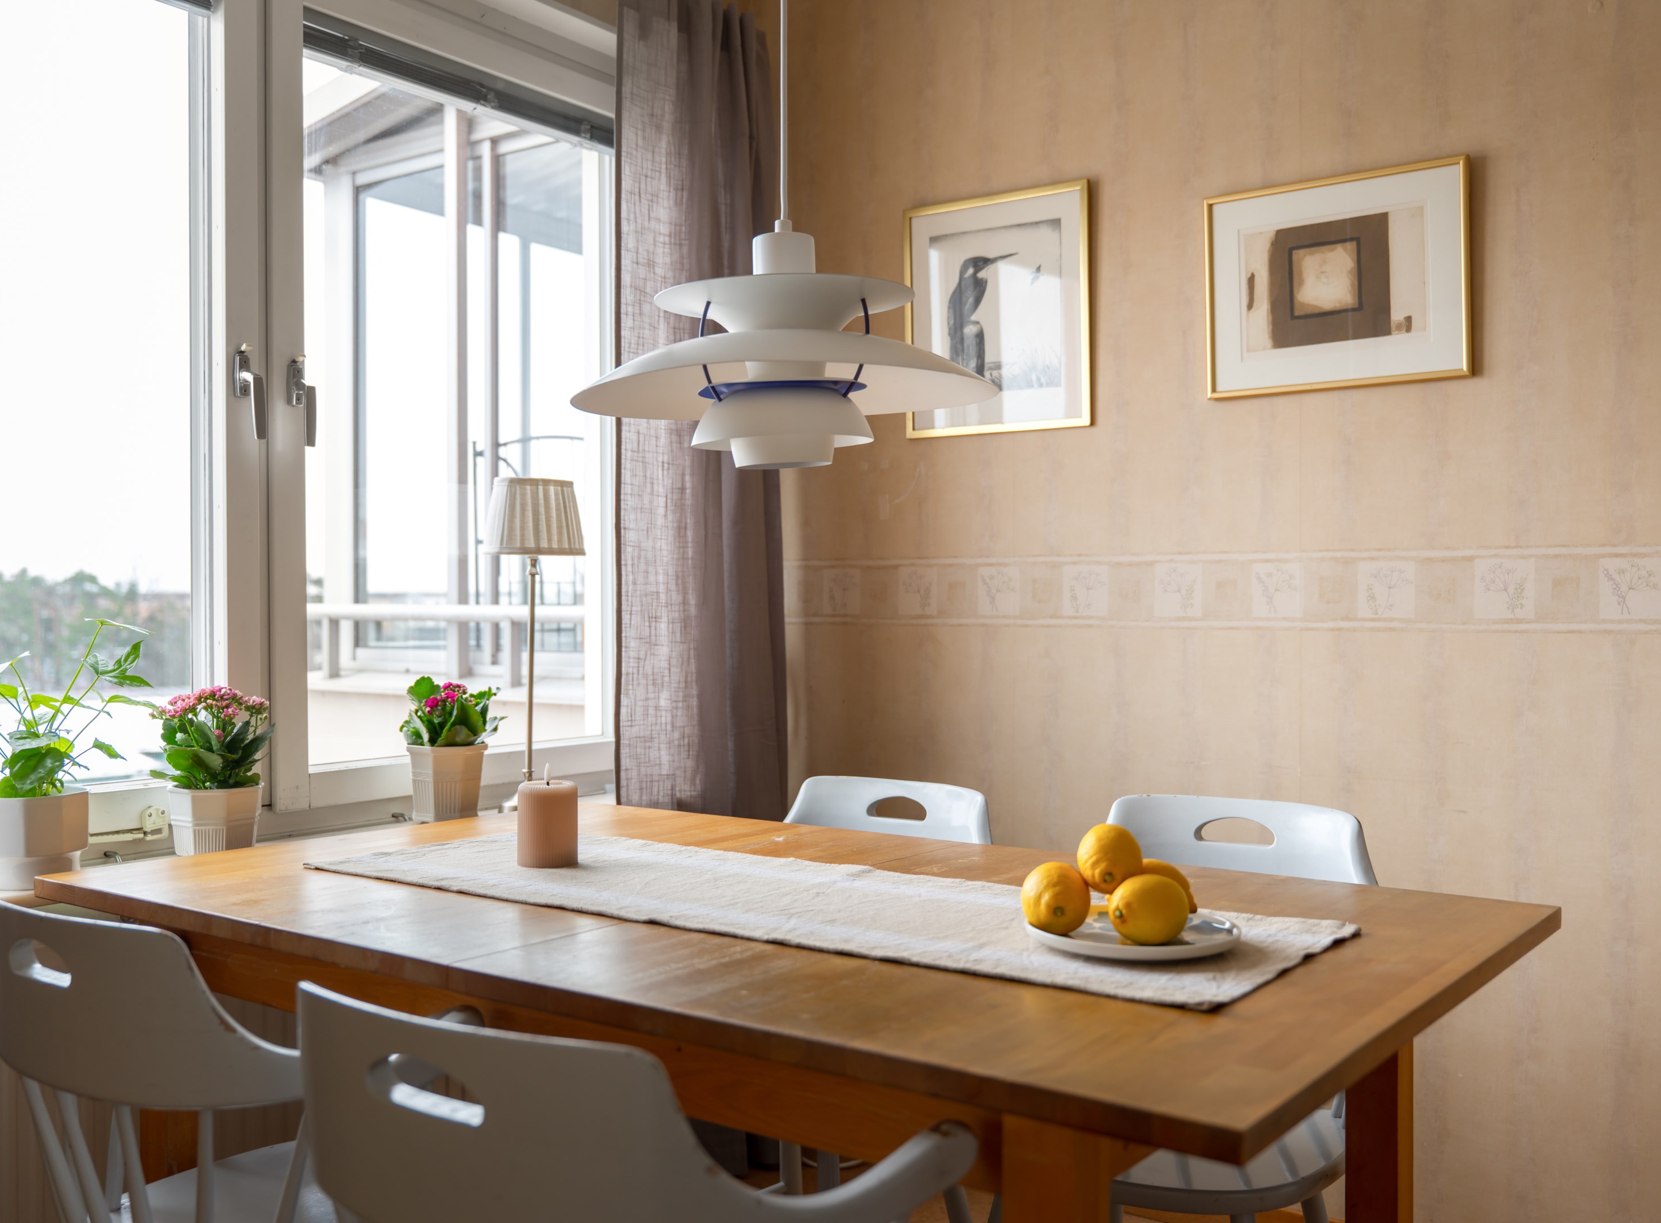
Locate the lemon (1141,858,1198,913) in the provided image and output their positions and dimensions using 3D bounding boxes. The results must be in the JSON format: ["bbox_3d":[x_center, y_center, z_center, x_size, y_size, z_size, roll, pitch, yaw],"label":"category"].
[{"bbox_3d":[0.328,0.281,1.535,0.079,0.065,0.065,0,0,41],"label":"lemon"}]

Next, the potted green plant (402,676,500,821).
[{"bbox_3d":[-0.638,0.231,2.577,0.163,0.237,0.165,0,0,35],"label":"potted green plant"}]

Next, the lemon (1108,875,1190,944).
[{"bbox_3d":[0.298,0.277,1.433,0.080,0.066,0.066,0,0,-32],"label":"lemon"}]

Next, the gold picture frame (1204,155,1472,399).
[{"bbox_3d":[0.811,-0.530,2.471,0.422,0.339,0.020,0,0,35],"label":"gold picture frame"}]

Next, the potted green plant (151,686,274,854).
[{"bbox_3d":[-0.895,0.229,2.215,0.170,0.241,0.172,0,0,35],"label":"potted green plant"}]

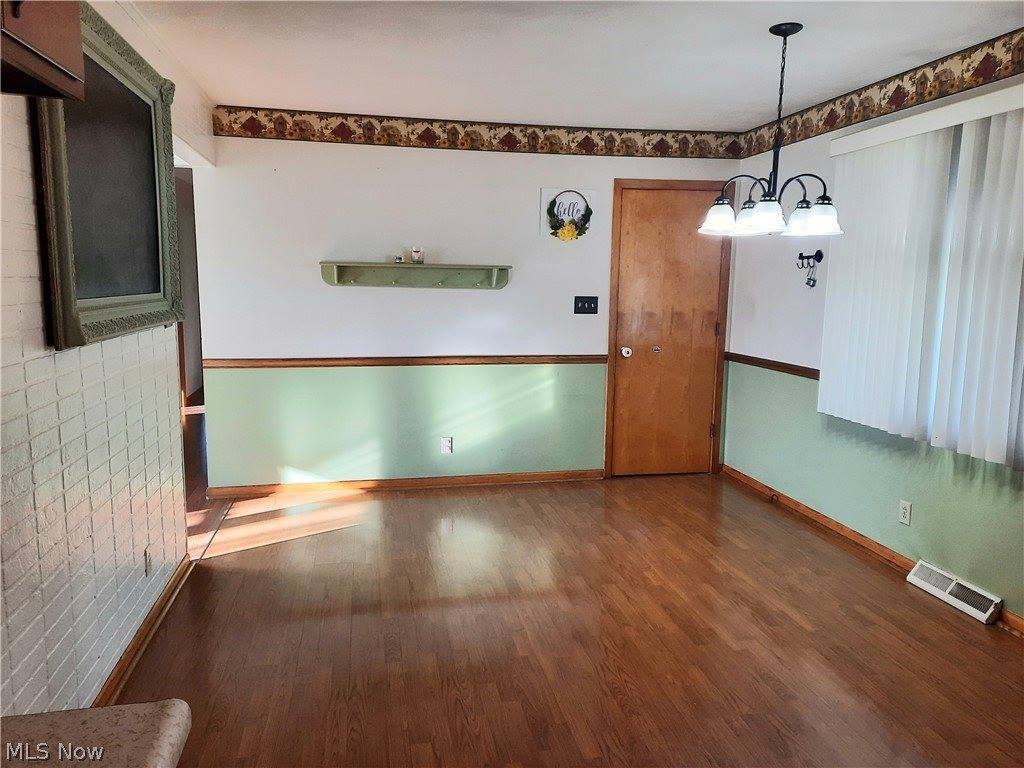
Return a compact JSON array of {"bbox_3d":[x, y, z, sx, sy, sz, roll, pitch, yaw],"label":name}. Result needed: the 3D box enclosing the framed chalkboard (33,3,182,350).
[{"bbox_3d":[-1.400,-0.722,2.669,0.092,1.077,1.360,-1,8,-12],"label":"framed chalkboard"}]

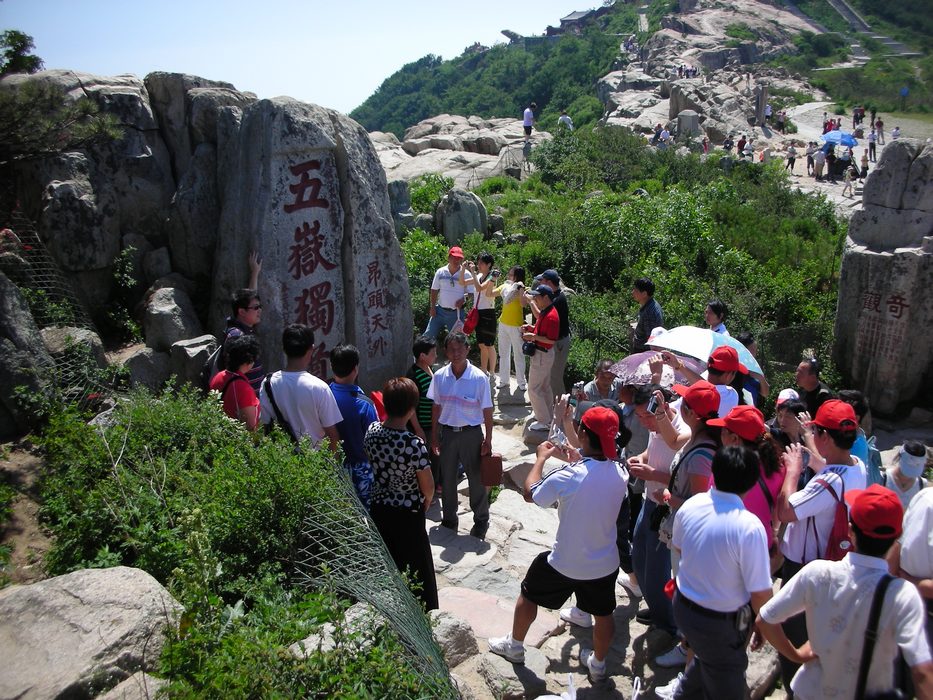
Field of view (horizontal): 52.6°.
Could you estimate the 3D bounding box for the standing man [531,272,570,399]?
[{"bbox_3d":[1.015,-0.123,11.403,0.480,1.740,0.520,8,16,29],"label":"standing man"}]

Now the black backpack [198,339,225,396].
[{"bbox_3d":[-1.736,0.180,6.600,0.210,0.460,0.300,-5,13,-21],"label":"black backpack"}]

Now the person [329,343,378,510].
[{"bbox_3d":[-0.815,0.768,6.632,0.500,1.690,0.340,6,15,23],"label":"person"}]

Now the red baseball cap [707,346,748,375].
[{"bbox_3d":[1.727,0.069,6.250,0.270,0.140,0.180,8,9,-16],"label":"red baseball cap"}]

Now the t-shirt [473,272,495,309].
[{"bbox_3d":[0.209,-0.719,11.600,0.280,0.500,0.420,-4,15,-17],"label":"t-shirt"}]

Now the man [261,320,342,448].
[{"bbox_3d":[-1.091,0.660,6.277,0.520,1.700,0.320,3,14,11],"label":"man"}]

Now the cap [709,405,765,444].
[{"bbox_3d":[1.374,0.371,4.800,0.280,0.140,0.180,19,19,24],"label":"cap"}]

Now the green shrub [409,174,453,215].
[{"bbox_3d":[-0.835,-3.826,23.000,1.200,1.150,1.100,0,12,0],"label":"green shrub"}]

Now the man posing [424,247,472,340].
[{"bbox_3d":[-0.198,-0.431,11.698,0.580,1.710,0.360,-2,14,-8],"label":"man posing"}]

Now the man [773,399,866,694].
[{"bbox_3d":[1.908,1.094,5.173,0.470,1.730,0.430,-13,19,-41],"label":"man"}]

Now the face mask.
[{"bbox_3d":[2.935,0.744,6.200,0.180,0.200,0.140,3,12,14],"label":"face mask"}]

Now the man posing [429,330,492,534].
[{"bbox_3d":[-0.039,0.678,7.408,0.580,1.690,0.320,-2,14,-7],"label":"man posing"}]

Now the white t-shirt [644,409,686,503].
[{"bbox_3d":[1.338,0.699,6.250,0.300,0.660,0.500,-4,15,-14],"label":"white t-shirt"}]

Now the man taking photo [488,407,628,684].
[{"bbox_3d":[0.525,1.114,5.272,0.680,1.660,0.660,-7,16,-26],"label":"man taking photo"}]

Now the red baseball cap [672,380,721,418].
[{"bbox_3d":[1.377,0.296,5.650,0.280,0.160,0.190,23,23,22],"label":"red baseball cap"}]

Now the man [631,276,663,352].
[{"bbox_3d":[1.706,0.141,8.900,0.350,1.680,0.470,5,13,22],"label":"man"}]

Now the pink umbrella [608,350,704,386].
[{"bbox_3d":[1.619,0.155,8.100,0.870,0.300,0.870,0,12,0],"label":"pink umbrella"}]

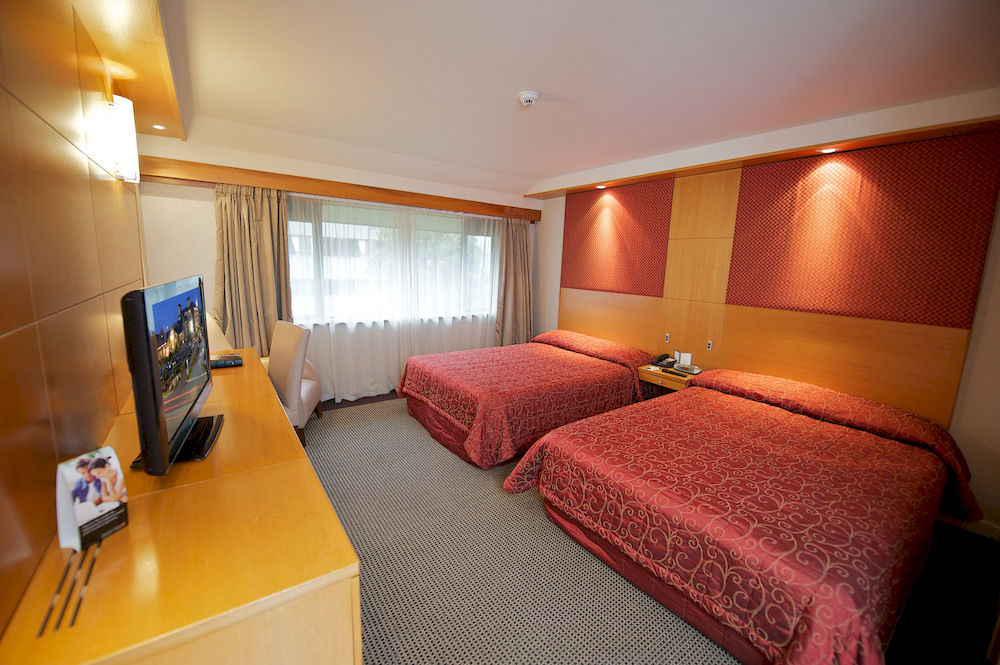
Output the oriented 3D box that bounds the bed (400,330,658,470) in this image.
[{"bbox_3d":[0.274,0.483,4.010,2.104,0.711,1.499,-5,13,-36],"label":"bed"}]

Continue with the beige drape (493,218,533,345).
[{"bbox_3d":[0.222,-0.438,5.205,0.612,2.050,0.150,-5,13,-36],"label":"beige drape"}]

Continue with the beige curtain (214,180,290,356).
[{"bbox_3d":[-2.155,-0.212,3.468,0.551,2.046,0.150,-5,13,-36],"label":"beige curtain"}]

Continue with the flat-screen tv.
[{"bbox_3d":[-1.304,0.103,1.597,0.242,0.645,1.008,-4,12,-29],"label":"flat-screen tv"}]

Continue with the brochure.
[{"bbox_3d":[-1.068,0.428,1.013,0.059,0.230,0.104,4,10,12],"label":"brochure"}]

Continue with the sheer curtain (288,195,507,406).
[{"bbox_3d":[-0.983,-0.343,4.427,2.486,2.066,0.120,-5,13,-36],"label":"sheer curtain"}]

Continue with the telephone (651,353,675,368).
[{"bbox_3d":[1.592,0.269,3.772,0.190,0.090,0.200,10,13,37],"label":"telephone"}]

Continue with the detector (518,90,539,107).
[{"bbox_3d":[0.175,-1.431,2.366,0.110,0.050,0.110,2,10,0],"label":"detector"}]

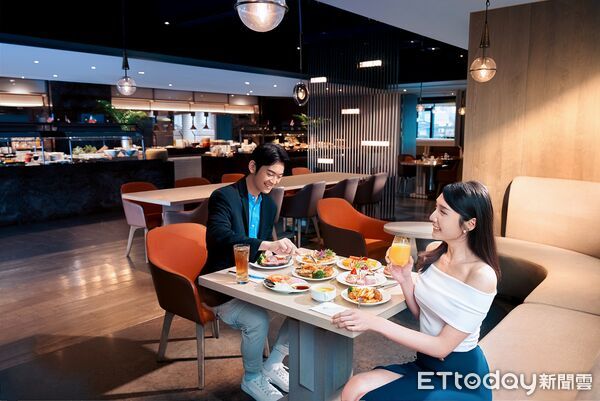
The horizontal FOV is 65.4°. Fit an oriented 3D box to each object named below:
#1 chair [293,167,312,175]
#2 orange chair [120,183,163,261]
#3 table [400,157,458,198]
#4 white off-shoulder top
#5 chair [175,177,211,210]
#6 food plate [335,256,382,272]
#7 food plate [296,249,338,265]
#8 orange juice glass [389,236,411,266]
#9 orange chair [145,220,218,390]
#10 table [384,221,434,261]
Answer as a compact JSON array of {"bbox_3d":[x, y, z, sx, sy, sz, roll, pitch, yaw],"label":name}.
[{"bbox_3d":[0.252,-0.088,7.542,0.580,0.840,0.570,7,11,41],"label":"chair"},{"bbox_3d":[-1.661,0.232,5.322,0.565,0.820,0.570,7,11,41],"label":"orange chair"},{"bbox_3d":[2.833,-0.457,10.377,0.860,0.750,0.880,7,11,41],"label":"table"},{"bbox_3d":[0.523,0.356,1.570,0.225,0.280,0.345,-4,9,-25],"label":"white off-shoulder top"},{"bbox_3d":[-1.165,0.147,5.965,0.580,0.840,0.570,7,11,41],"label":"chair"},{"bbox_3d":[0.296,0.312,2.326,0.233,0.050,0.233,0,8,0],"label":"food plate"},{"bbox_3d":[0.089,0.283,2.310,0.208,0.055,0.208,0,8,0],"label":"food plate"},{"bbox_3d":[0.356,0.183,1.660,0.077,0.110,0.077,0,8,0],"label":"orange juice glass"},{"bbox_3d":[-0.544,0.580,2.838,0.565,0.820,0.570,7,11,41],"label":"orange chair"},{"bbox_3d":[0.867,0.565,3.346,0.550,0.750,0.550,7,11,41],"label":"table"}]

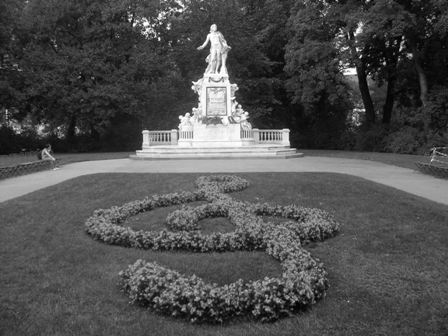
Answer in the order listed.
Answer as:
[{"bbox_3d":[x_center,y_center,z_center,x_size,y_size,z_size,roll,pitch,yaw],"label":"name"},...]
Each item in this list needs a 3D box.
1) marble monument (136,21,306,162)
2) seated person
[{"bbox_3d":[-0.400,-4.300,27.900,9.700,7.500,5.500,0,5,-1],"label":"marble monument"},{"bbox_3d":[-7.170,-0.430,20.300,0.700,1.060,0.480,0,5,-2],"label":"seated person"}]

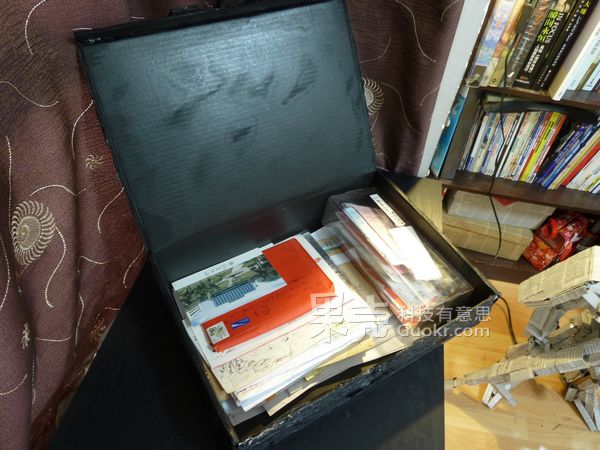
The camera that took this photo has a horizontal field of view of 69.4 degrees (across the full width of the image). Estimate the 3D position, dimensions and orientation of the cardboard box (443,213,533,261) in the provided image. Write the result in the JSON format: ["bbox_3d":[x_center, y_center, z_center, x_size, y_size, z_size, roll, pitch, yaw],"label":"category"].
[{"bbox_3d":[0.747,-0.002,1.813,0.355,0.124,0.215,13,39,8],"label":"cardboard box"}]

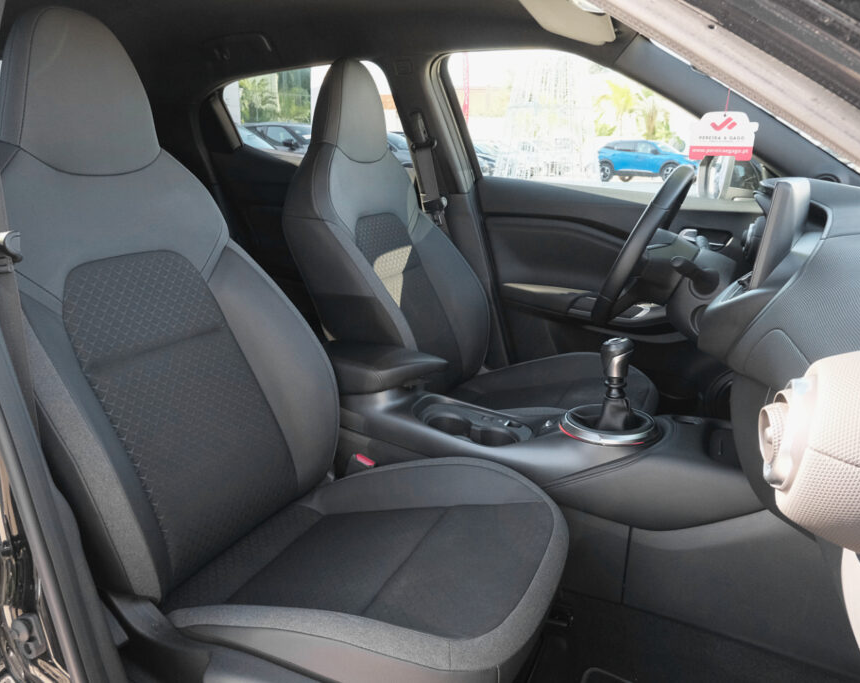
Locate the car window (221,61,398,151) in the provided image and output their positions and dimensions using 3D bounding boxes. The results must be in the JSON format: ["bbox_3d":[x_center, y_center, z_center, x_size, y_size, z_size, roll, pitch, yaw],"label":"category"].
[{"bbox_3d":[-0.369,-0.695,2.039,0.687,0.297,0.061,9,33,27],"label":"car window"}]

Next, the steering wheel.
[{"bbox_3d":[0.466,-0.184,1.367,0.092,0.364,0.369,32,28,17],"label":"steering wheel"}]

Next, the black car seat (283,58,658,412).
[{"bbox_3d":[0.108,-0.177,1.569,0.902,0.953,0.512,9,18,27],"label":"black car seat"}]

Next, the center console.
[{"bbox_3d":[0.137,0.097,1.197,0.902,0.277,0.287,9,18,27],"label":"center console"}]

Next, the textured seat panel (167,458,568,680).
[{"bbox_3d":[-0.065,0.330,0.942,0.502,0.164,0.487,1,15,29],"label":"textured seat panel"}]

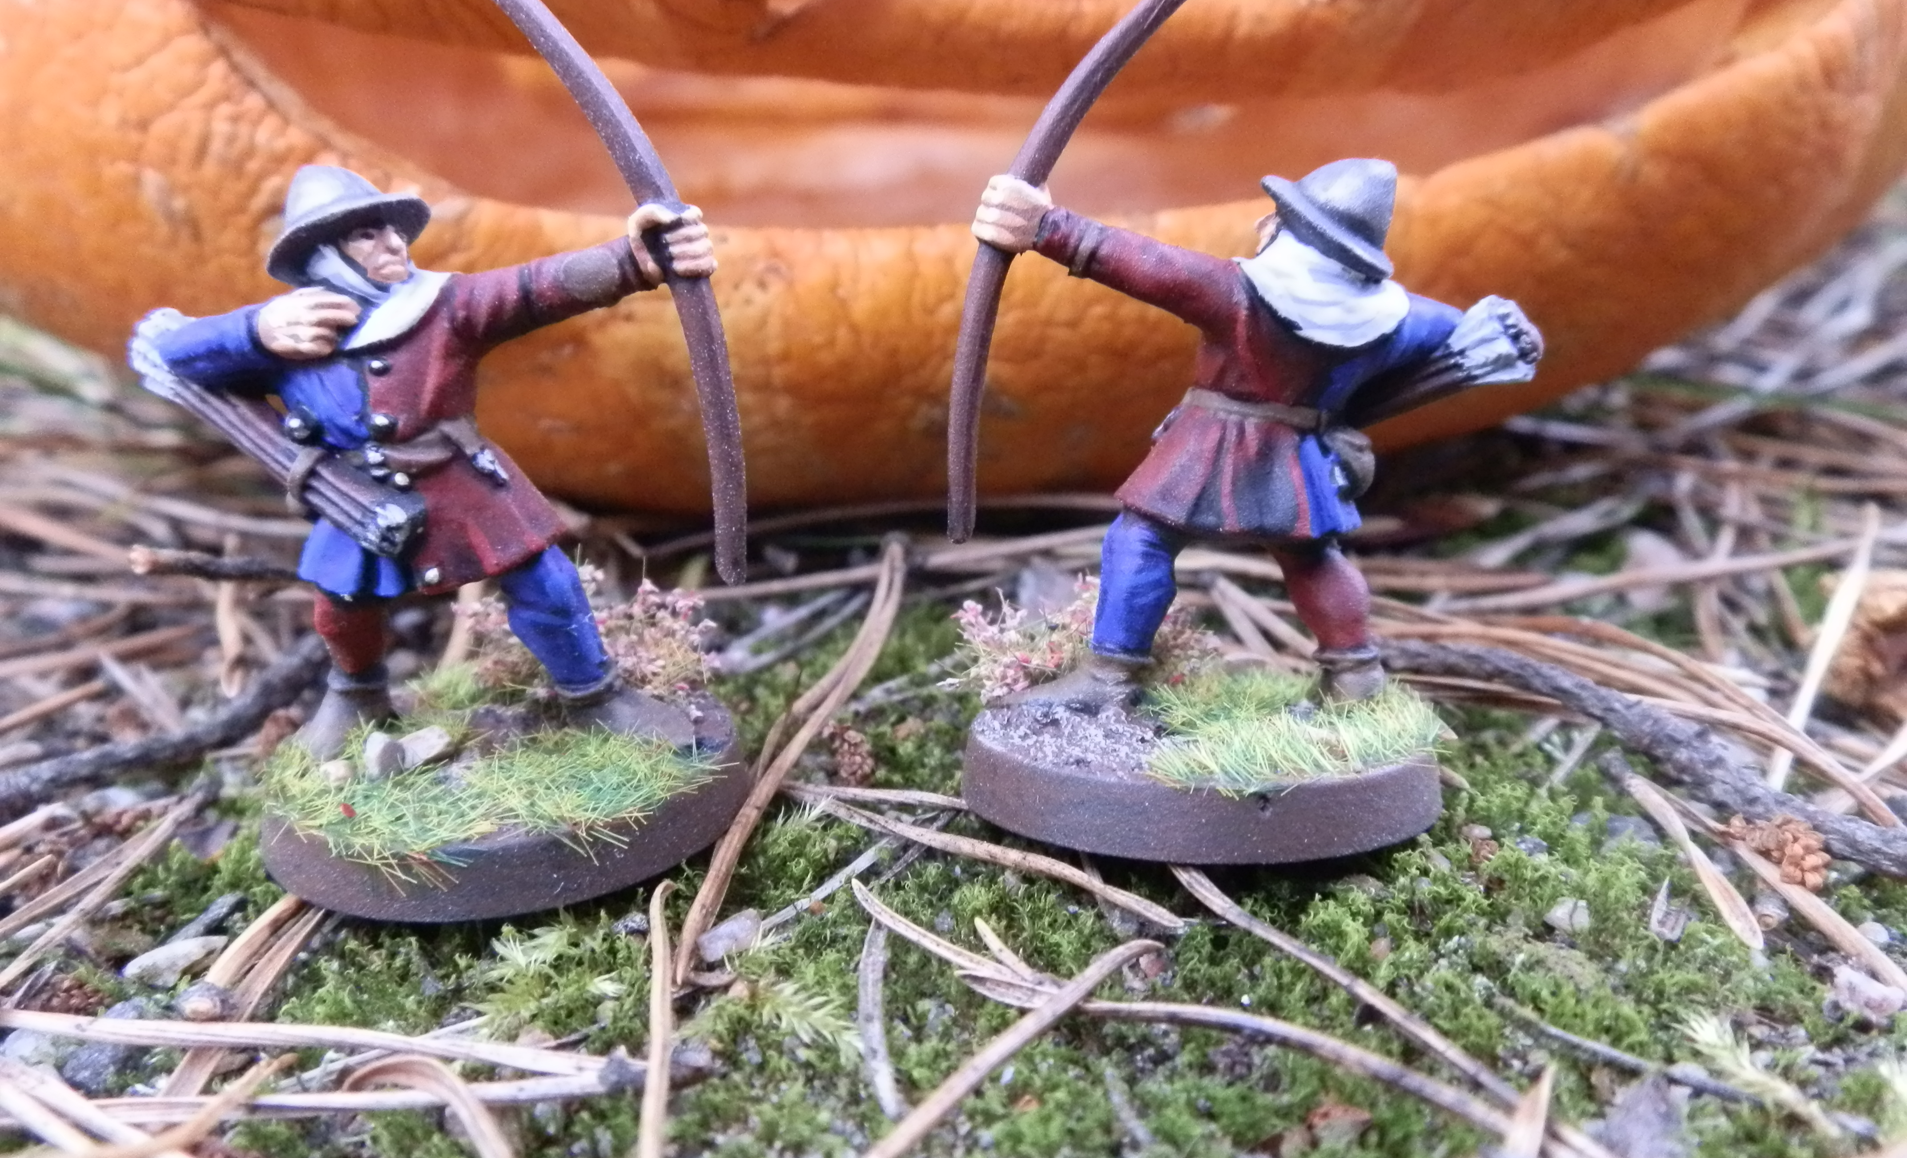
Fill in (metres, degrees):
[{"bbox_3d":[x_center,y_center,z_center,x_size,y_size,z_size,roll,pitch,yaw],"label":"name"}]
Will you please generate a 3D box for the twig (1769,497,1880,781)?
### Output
[{"bbox_3d":[0.062,0.003,0.108,0.002,0.002,0.053,8,24,34],"label":"twig"}]

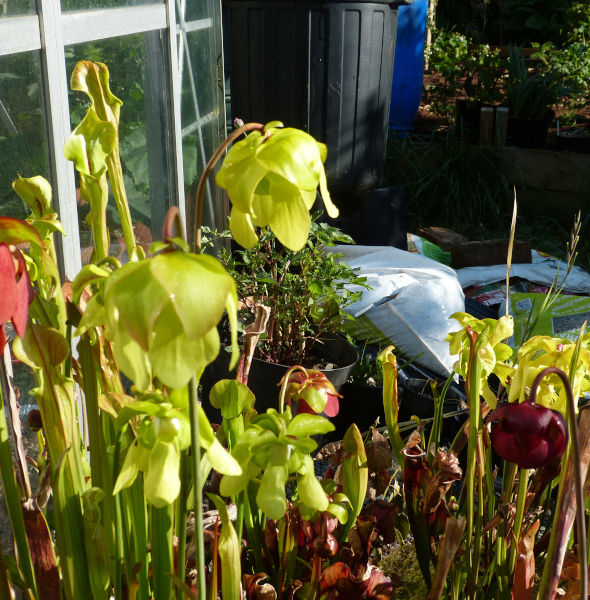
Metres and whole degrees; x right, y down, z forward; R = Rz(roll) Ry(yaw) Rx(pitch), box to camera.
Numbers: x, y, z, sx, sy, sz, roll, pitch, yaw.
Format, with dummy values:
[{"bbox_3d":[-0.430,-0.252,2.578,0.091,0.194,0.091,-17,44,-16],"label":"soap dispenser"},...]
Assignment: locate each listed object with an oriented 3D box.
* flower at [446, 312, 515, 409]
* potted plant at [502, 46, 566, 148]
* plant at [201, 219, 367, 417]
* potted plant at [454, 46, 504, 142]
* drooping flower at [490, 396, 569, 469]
[{"bbox_3d":[0.173,0.057,1.060,0.061,0.086,0.061,-1,18,0],"label":"flower"},{"bbox_3d":[0.882,-0.751,4.200,0.214,0.359,0.192,-1,18,0],"label":"potted plant"},{"bbox_3d":[-0.023,0.062,1.980,0.272,0.387,0.272,3,18,0],"label":"plant"},{"bbox_3d":[0.699,-0.769,4.300,0.181,0.354,0.181,-1,18,0],"label":"potted plant"},{"bbox_3d":[0.186,0.105,0.900,0.059,0.054,0.059,-1,18,0],"label":"drooping flower"}]

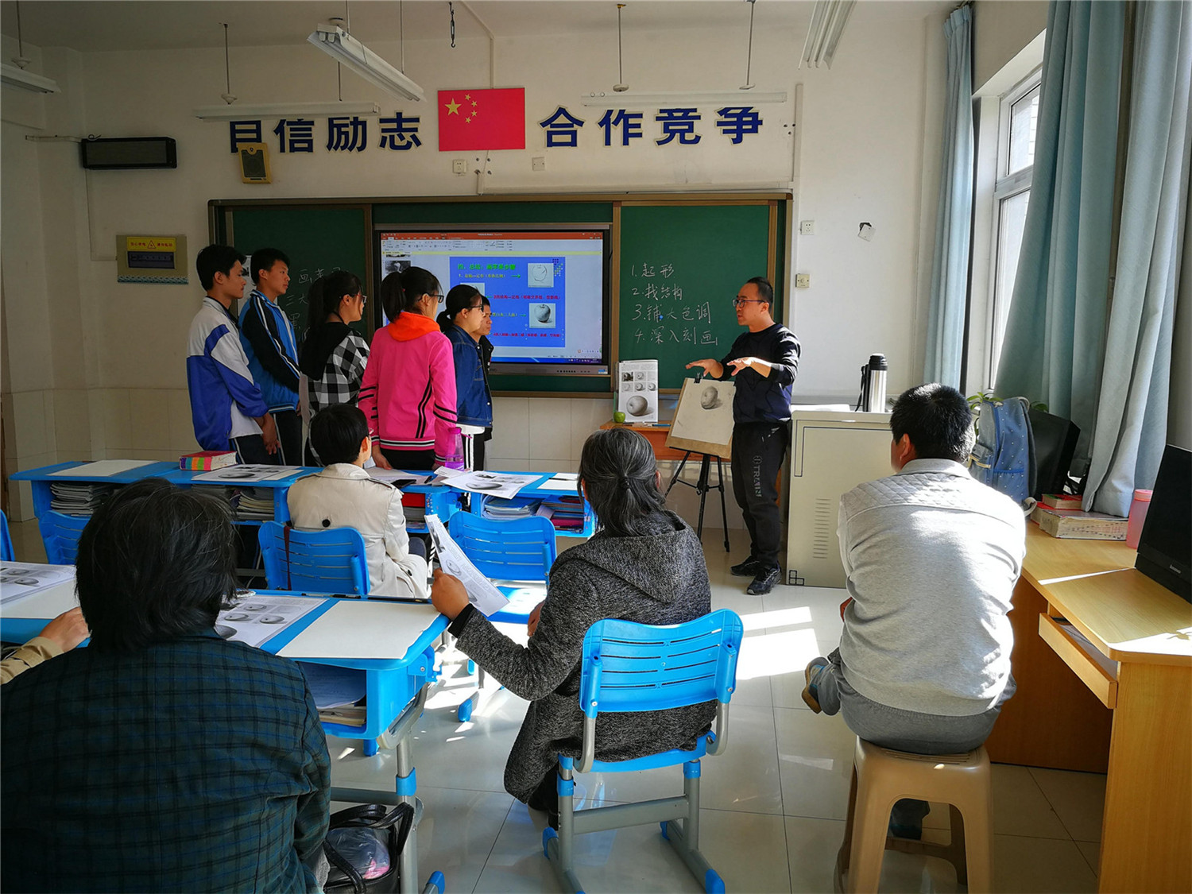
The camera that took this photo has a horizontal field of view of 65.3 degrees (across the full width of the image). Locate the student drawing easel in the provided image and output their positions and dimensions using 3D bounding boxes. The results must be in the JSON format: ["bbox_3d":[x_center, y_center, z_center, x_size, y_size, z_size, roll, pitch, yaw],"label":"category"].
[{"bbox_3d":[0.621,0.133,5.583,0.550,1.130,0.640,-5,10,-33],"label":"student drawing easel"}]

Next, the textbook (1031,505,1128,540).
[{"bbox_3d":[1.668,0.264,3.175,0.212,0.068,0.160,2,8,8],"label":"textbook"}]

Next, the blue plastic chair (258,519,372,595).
[{"bbox_3d":[-0.936,0.613,3.432,0.420,0.770,0.440,2,8,14],"label":"blue plastic chair"}]

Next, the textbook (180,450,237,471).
[{"bbox_3d":[-1.757,0.065,4.217,0.145,0.053,0.210,2,8,8],"label":"textbook"}]

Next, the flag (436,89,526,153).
[{"bbox_3d":[-0.776,-2.213,6.290,0.607,0.402,0.020,2,8,8],"label":"flag"}]

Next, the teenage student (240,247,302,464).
[{"bbox_3d":[-1.685,-0.124,4.854,0.360,1.770,0.470,-1,8,-9],"label":"teenage student"}]

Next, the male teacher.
[{"bbox_3d":[0.805,-0.072,5.067,0.530,1.685,0.480,-3,9,-22],"label":"male teacher"}]

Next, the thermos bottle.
[{"bbox_3d":[1.523,-0.354,5.073,0.130,0.320,0.105,2,8,8],"label":"thermos bottle"}]

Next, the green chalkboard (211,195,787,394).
[{"bbox_3d":[-0.729,-1.032,6.454,4.050,1.365,0.110,2,8,8],"label":"green chalkboard"}]

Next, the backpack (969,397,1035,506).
[{"bbox_3d":[1.482,0.027,3.428,0.200,0.430,0.280,1,8,6],"label":"backpack"}]

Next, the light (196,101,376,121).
[{"bbox_3d":[-2.000,-2.170,6.032,1.250,0.085,0.150,2,8,8],"label":"light"}]

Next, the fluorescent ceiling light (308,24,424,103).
[{"bbox_3d":[-1.187,-2.042,5.015,0.176,0.090,1.250,11,9,7],"label":"fluorescent ceiling light"}]

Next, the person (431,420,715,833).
[{"bbox_3d":[-0.078,0.531,2.412,0.620,1.180,0.700,-2,8,-15],"label":"person"}]

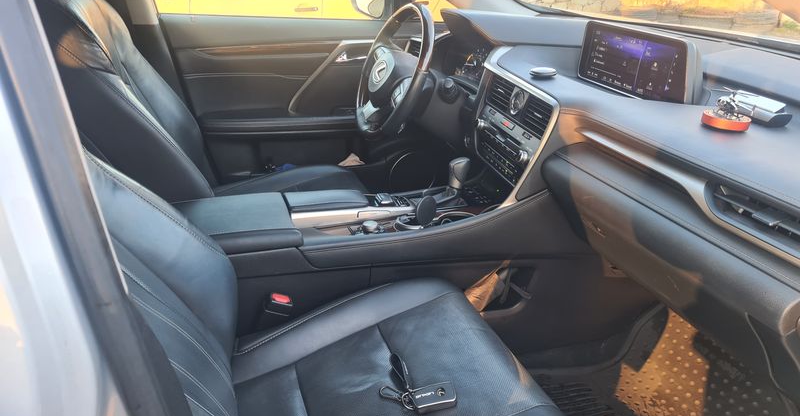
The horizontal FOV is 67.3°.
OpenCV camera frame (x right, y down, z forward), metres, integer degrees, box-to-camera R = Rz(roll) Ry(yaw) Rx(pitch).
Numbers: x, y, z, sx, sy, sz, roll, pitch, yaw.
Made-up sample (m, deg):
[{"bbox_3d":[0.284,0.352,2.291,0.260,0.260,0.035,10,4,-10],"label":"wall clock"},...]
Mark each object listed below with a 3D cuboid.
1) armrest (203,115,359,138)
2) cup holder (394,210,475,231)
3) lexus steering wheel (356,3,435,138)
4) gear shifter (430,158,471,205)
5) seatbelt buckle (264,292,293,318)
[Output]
[{"bbox_3d":[-0.341,-0.247,1.807,0.500,0.060,0.085,-6,24,-20],"label":"armrest"},{"bbox_3d":[0.075,0.054,1.300,0.190,0.060,0.095,-6,24,-20],"label":"cup holder"},{"bbox_3d":[-0.016,-0.356,1.565,0.095,0.365,0.365,16,27,-28],"label":"lexus steering wheel"},{"bbox_3d":[0.116,-0.060,1.367,0.080,0.105,0.060,-6,24,-20],"label":"gear shifter"},{"bbox_3d":[-0.225,0.185,1.109,0.048,0.050,0.032,15,16,-27],"label":"seatbelt buckle"}]

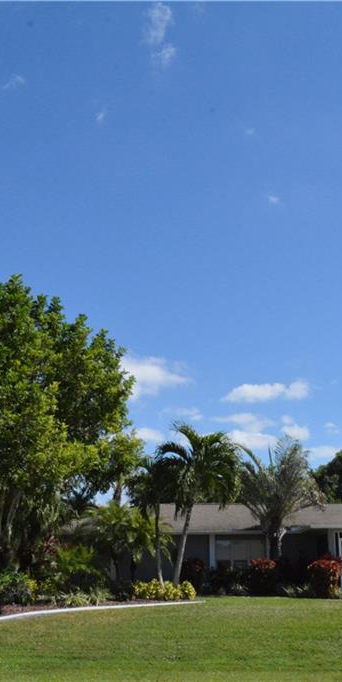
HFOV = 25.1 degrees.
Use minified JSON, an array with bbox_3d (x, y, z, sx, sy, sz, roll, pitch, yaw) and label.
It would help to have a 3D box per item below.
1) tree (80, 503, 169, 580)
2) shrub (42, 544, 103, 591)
[{"bbox_3d":[-1.777,7.960,29.237,3.287,3.702,3.122,0,-16,0],"label":"tree"},{"bbox_3d":[-3.445,8.066,27.125,2.260,1.690,1.800,0,-16,0],"label":"shrub"}]

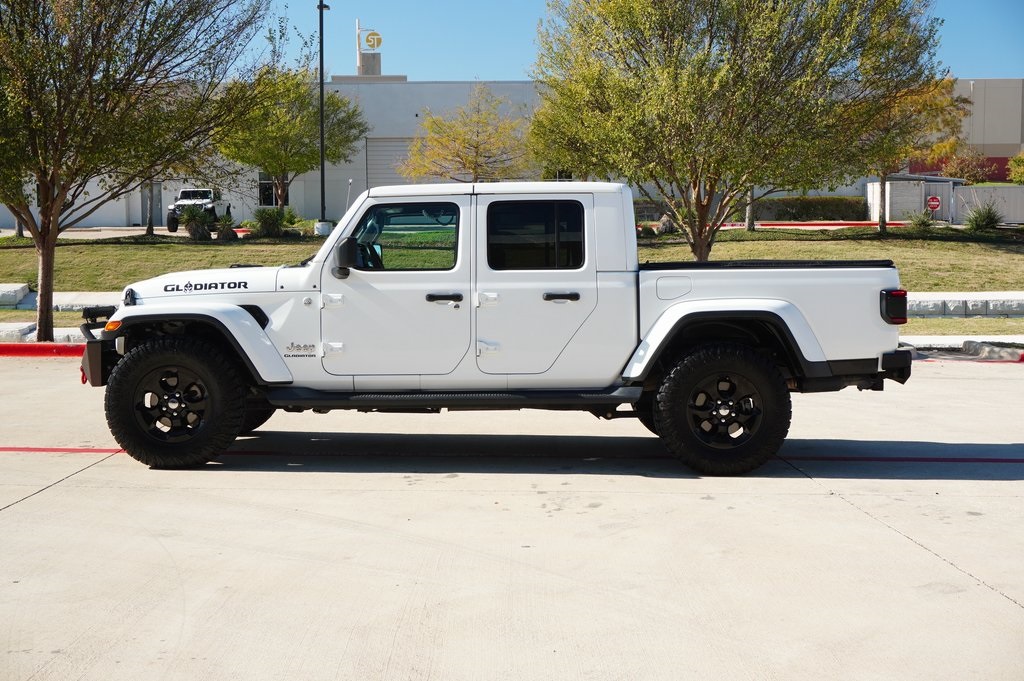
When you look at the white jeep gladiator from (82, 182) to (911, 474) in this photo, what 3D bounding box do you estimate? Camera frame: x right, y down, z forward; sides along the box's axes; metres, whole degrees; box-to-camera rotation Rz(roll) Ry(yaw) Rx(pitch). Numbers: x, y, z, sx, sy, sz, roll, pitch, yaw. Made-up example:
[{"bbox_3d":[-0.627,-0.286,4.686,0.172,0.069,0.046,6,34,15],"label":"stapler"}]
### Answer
[{"bbox_3d":[-0.155,-0.150,9.030,5.490,1.870,1.950,0,4,0],"label":"white jeep gladiator"}]

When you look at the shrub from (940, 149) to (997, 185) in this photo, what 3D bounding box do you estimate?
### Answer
[{"bbox_3d":[27.872,-10.551,78.000,3.720,2.560,3.720,0,4,0],"label":"shrub"}]

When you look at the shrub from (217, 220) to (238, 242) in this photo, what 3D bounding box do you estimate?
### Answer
[{"bbox_3d":[-9.566,-3.665,43.000,0.740,0.740,0.740,0,4,0],"label":"shrub"}]

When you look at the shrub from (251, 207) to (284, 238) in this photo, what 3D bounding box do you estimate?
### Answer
[{"bbox_3d":[-8.412,-4.043,44.000,1.170,1.140,1.170,0,4,0],"label":"shrub"}]

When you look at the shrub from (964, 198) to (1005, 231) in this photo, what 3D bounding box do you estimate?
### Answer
[{"bbox_3d":[16.995,-4.532,46.000,1.440,1.150,1.440,0,4,0],"label":"shrub"}]

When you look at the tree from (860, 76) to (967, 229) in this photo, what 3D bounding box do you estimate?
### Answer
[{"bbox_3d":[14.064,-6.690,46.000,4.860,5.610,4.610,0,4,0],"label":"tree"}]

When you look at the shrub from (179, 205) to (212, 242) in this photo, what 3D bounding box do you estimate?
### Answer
[{"bbox_3d":[-10.642,-3.934,43.000,1.140,1.280,1.140,0,4,0],"label":"shrub"}]

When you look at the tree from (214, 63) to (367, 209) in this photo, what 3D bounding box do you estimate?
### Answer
[{"bbox_3d":[-8.884,-7.908,52.000,6.260,6.630,5.950,0,4,0],"label":"tree"}]

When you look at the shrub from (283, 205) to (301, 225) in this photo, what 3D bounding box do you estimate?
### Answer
[{"bbox_3d":[-8.103,-4.575,47.000,0.740,0.850,0.740,0,4,0],"label":"shrub"}]

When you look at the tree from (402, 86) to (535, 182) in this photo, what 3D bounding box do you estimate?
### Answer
[{"bbox_3d":[-1.894,-7.338,51.000,5.260,5.740,5.000,0,4,0],"label":"tree"}]

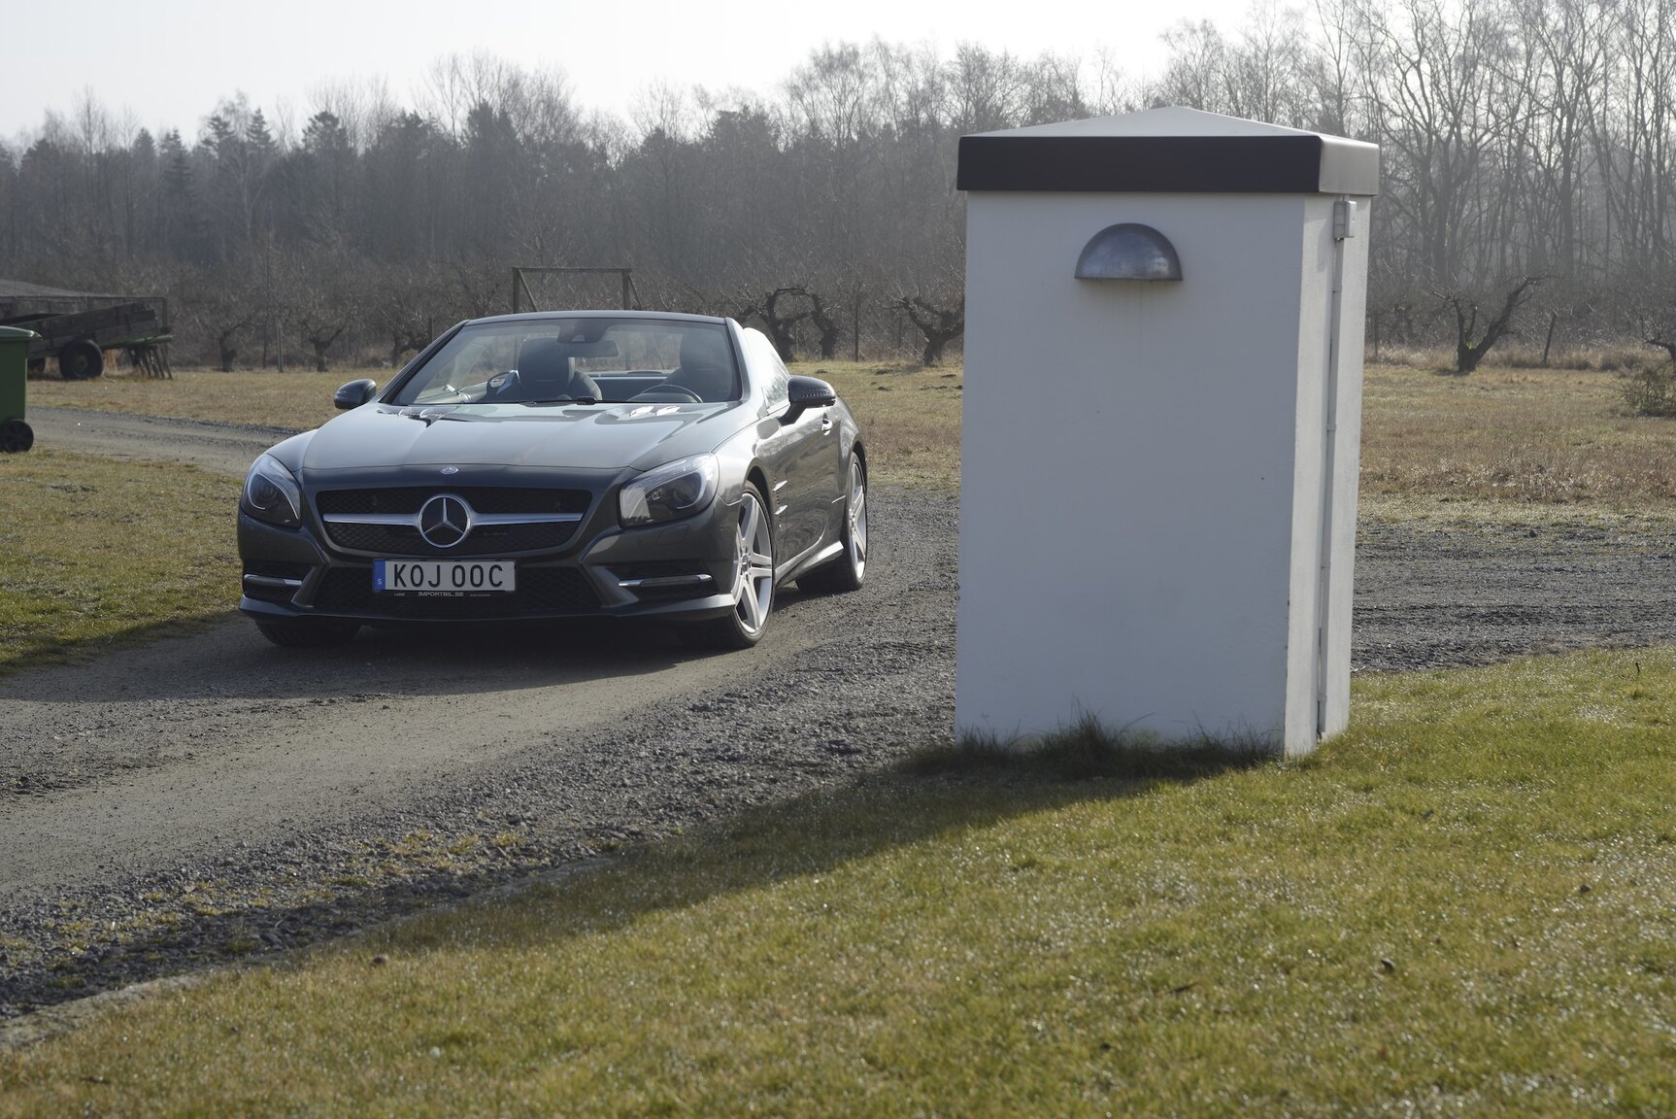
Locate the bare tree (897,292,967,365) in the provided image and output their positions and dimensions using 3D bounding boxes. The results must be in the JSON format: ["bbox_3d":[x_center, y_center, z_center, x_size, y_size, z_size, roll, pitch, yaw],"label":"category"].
[{"bbox_3d":[2.210,-5.035,71.000,1.950,1.680,1.700,0,4,0],"label":"bare tree"}]

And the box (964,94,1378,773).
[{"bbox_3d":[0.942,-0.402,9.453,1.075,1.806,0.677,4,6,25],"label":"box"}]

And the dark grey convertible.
[{"bbox_3d":[-1.002,-0.420,13.746,2.000,1.300,4.615,0,4,10],"label":"dark grey convertible"}]

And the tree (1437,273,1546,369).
[{"bbox_3d":[13.029,-4.714,65.000,2.100,1.930,1.700,0,4,0],"label":"tree"}]

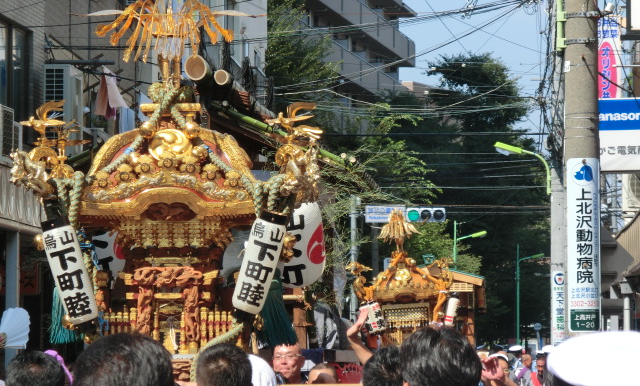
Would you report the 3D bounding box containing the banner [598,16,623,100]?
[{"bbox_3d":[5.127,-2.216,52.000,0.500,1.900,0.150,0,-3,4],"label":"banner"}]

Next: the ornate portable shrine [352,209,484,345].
[{"bbox_3d":[1.421,1.512,48.000,1.950,2.500,1.900,0,-3,3],"label":"ornate portable shrine"}]

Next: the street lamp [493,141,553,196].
[{"bbox_3d":[3.622,-0.436,52.000,1.030,0.970,0.280,0,-3,4],"label":"street lamp"}]

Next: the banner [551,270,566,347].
[{"bbox_3d":[4.289,2.126,52.200,0.310,1.470,0.220,0,-3,-3],"label":"banner"}]

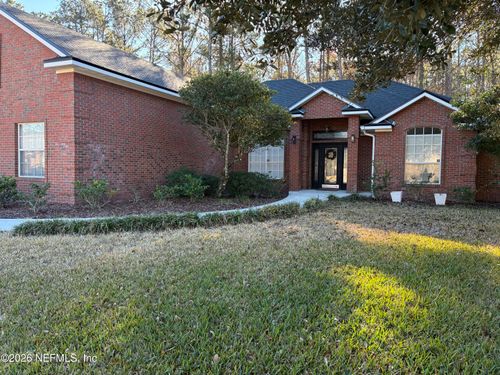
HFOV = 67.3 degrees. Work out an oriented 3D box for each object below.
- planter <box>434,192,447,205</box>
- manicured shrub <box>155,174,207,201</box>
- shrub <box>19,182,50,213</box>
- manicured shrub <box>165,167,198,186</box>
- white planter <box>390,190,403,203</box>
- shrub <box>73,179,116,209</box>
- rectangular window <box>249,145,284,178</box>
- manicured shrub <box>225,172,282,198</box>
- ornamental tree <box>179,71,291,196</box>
[{"bbox_3d":[5.867,0.358,11.550,0.380,0.340,0.380,2,3,24],"label":"planter"},{"bbox_3d":[-2.258,0.000,12.200,1.650,0.850,1.200,1,3,0],"label":"manicured shrub"},{"bbox_3d":[-4.763,0.243,8.300,0.680,0.700,0.600,1,3,0],"label":"shrub"},{"bbox_3d":[-2.426,-0.266,13.300,1.200,0.980,1.000,1,3,0],"label":"manicured shrub"},{"bbox_3d":[4.721,0.303,12.100,0.380,0.340,0.380,2,3,24],"label":"white planter"},{"bbox_3d":[-3.847,0.149,9.350,1.000,0.750,0.850,1,3,0],"label":"shrub"},{"bbox_3d":[0.769,-1.265,17.500,1.780,1.750,0.100,2,3,24],"label":"rectangular window"},{"bbox_3d":[0.135,-0.116,14.500,2.000,1.000,1.500,2,3,24],"label":"manicured shrub"},{"bbox_3d":[-0.545,-1.889,13.200,3.900,4.400,3.500,1,3,0],"label":"ornamental tree"}]

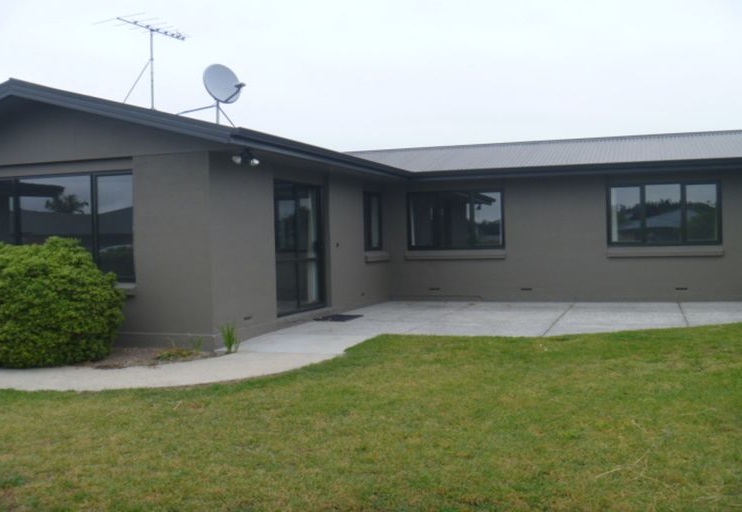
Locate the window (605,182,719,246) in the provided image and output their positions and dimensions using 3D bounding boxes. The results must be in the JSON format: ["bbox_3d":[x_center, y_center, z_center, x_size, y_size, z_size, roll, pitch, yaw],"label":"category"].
[{"bbox_3d":[5.557,-0.789,14.167,2.015,1.189,0.100,-1,1,20],"label":"window"}]

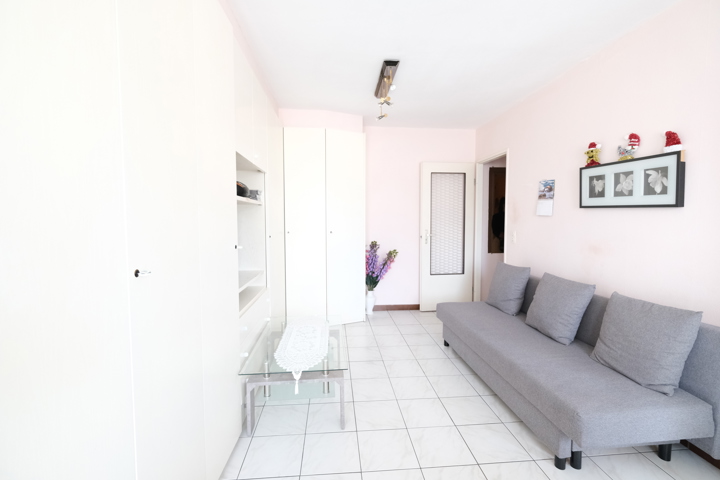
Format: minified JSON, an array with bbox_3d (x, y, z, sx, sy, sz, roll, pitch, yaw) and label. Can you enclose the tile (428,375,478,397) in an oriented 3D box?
[{"bbox_3d":[0.706,1.123,2.307,0.300,0.010,0.300,0,4,-5],"label":"tile"}]

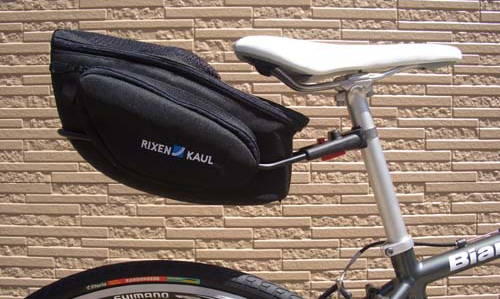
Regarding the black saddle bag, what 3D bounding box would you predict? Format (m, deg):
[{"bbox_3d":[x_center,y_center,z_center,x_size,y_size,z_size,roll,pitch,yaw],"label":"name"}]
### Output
[{"bbox_3d":[-0.095,-0.033,0.640,0.325,0.182,0.185,11,0,0],"label":"black saddle bag"}]

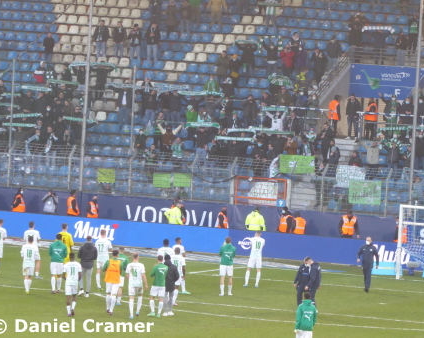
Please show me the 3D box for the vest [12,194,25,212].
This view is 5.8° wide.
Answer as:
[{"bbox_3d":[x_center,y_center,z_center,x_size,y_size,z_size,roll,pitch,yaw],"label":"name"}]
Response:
[{"bbox_3d":[-7.161,1.268,155.050,0.340,0.700,0.500,4,3,20],"label":"vest"}]

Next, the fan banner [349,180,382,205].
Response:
[{"bbox_3d":[5.701,0.880,155.538,1.240,0.880,0.050,4,3,19],"label":"fan banner"}]

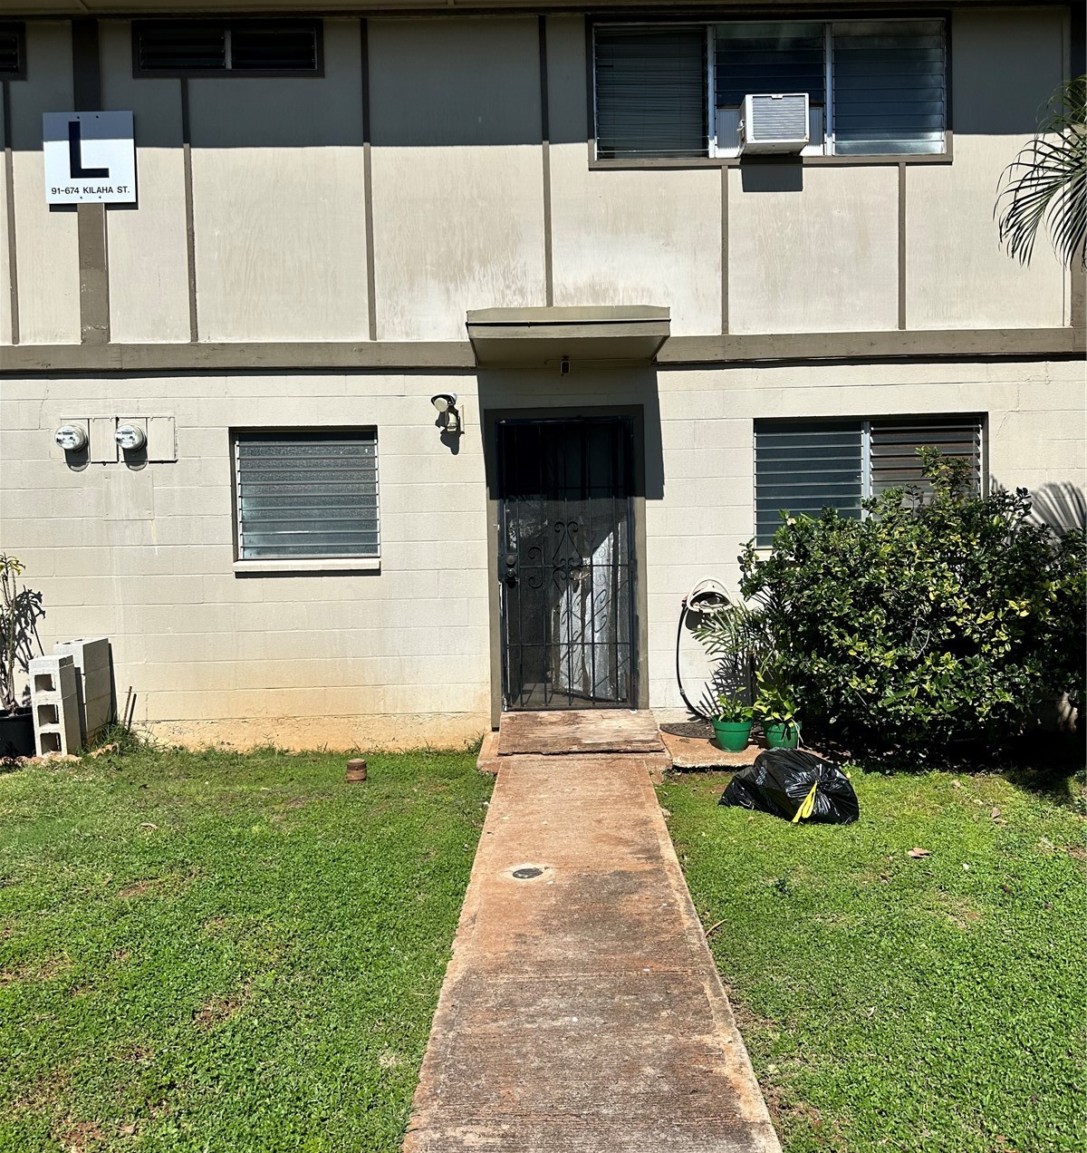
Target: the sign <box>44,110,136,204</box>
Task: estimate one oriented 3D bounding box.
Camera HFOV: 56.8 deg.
[{"bbox_3d":[-3.069,-2.831,6.816,0.609,0.613,0.025,-1,2,-1],"label":"sign"}]

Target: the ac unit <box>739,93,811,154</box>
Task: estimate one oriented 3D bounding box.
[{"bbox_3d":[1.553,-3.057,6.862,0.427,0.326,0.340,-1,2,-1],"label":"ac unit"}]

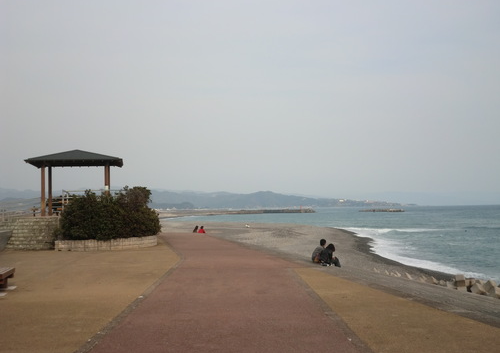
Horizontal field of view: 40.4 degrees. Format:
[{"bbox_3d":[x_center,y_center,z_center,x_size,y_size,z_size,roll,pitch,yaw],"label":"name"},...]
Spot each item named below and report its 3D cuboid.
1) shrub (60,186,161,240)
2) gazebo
[{"bbox_3d":[-5.589,1.448,27.396,3.750,2.130,2.800,0,-3,-11],"label":"shrub"},{"bbox_3d":[-7.725,0.279,30.359,4.000,2.936,4.100,0,-3,-11],"label":"gazebo"}]

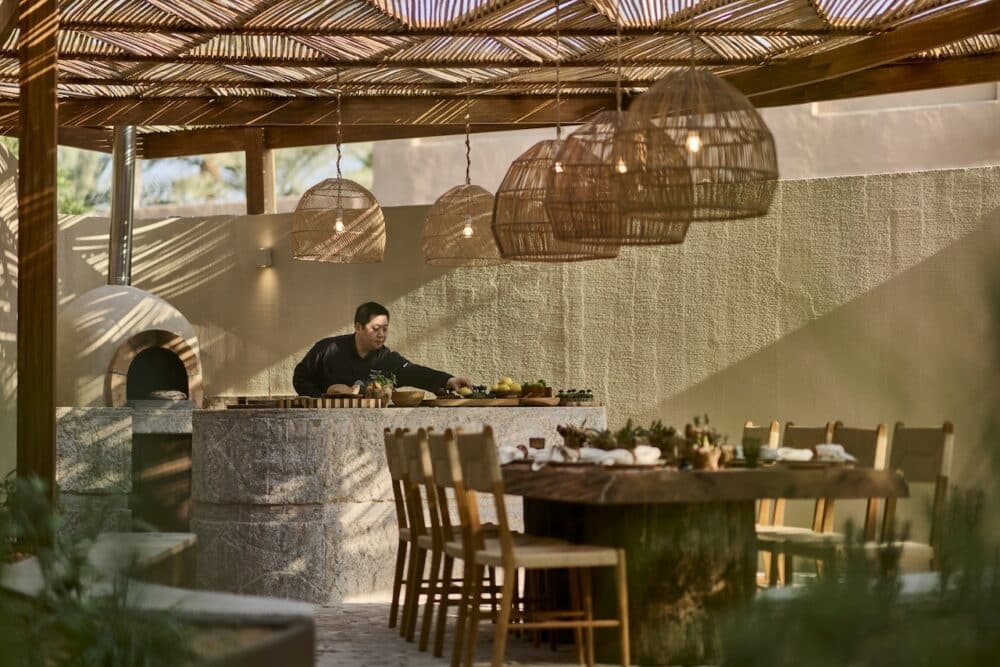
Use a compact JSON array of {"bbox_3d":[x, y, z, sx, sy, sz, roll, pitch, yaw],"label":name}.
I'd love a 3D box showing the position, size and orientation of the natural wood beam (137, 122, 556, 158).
[{"bbox_3d":[-0.807,-1.154,13.605,2.986,0.145,0.120,-2,-3,27],"label":"natural wood beam"}]

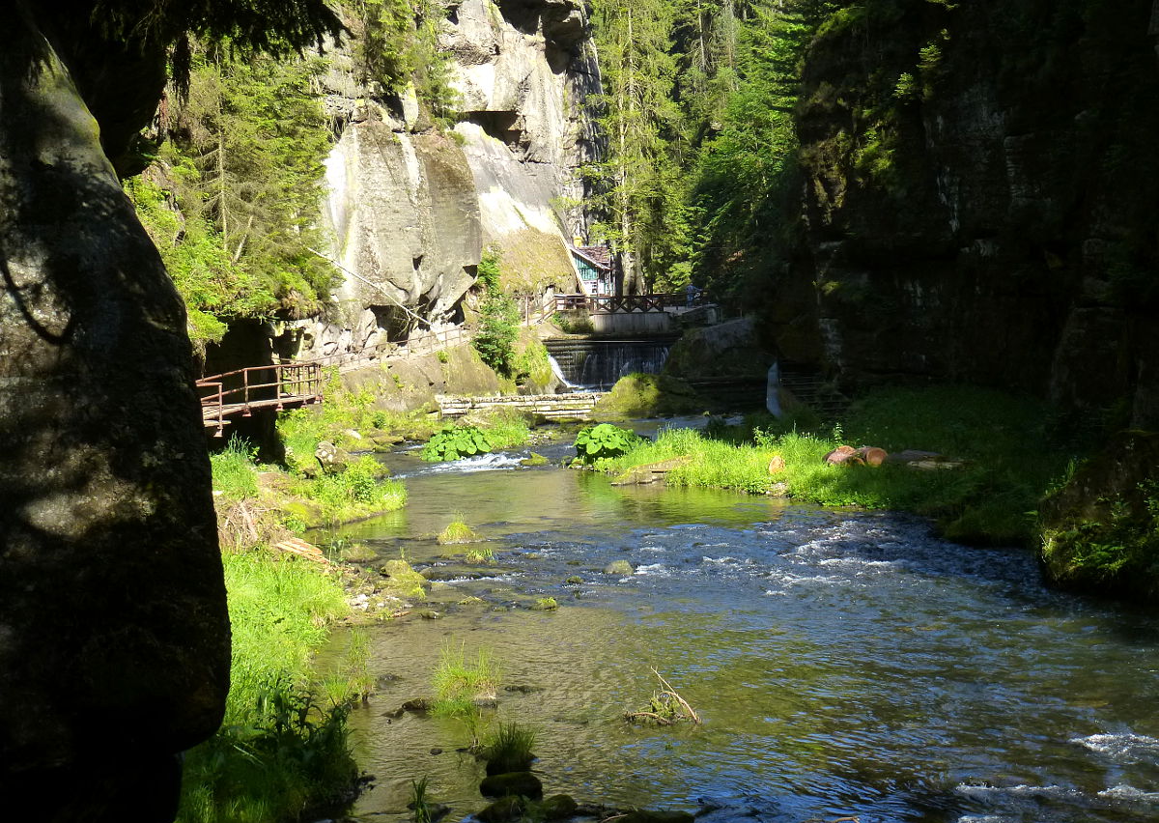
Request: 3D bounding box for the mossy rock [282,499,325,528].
[{"bbox_3d":[-6.068,2.242,42.000,0.950,0.550,0.850,0,3,0],"label":"mossy rock"}]

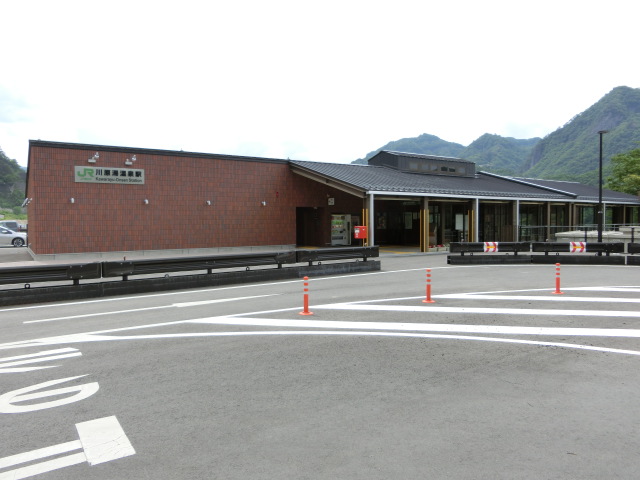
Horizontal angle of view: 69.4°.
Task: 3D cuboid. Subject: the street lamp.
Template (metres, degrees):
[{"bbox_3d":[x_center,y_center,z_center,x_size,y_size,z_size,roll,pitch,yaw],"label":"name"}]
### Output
[{"bbox_3d":[10.977,-1.711,17.888,0.320,5.060,0.460,-1,2,-20],"label":"street lamp"}]

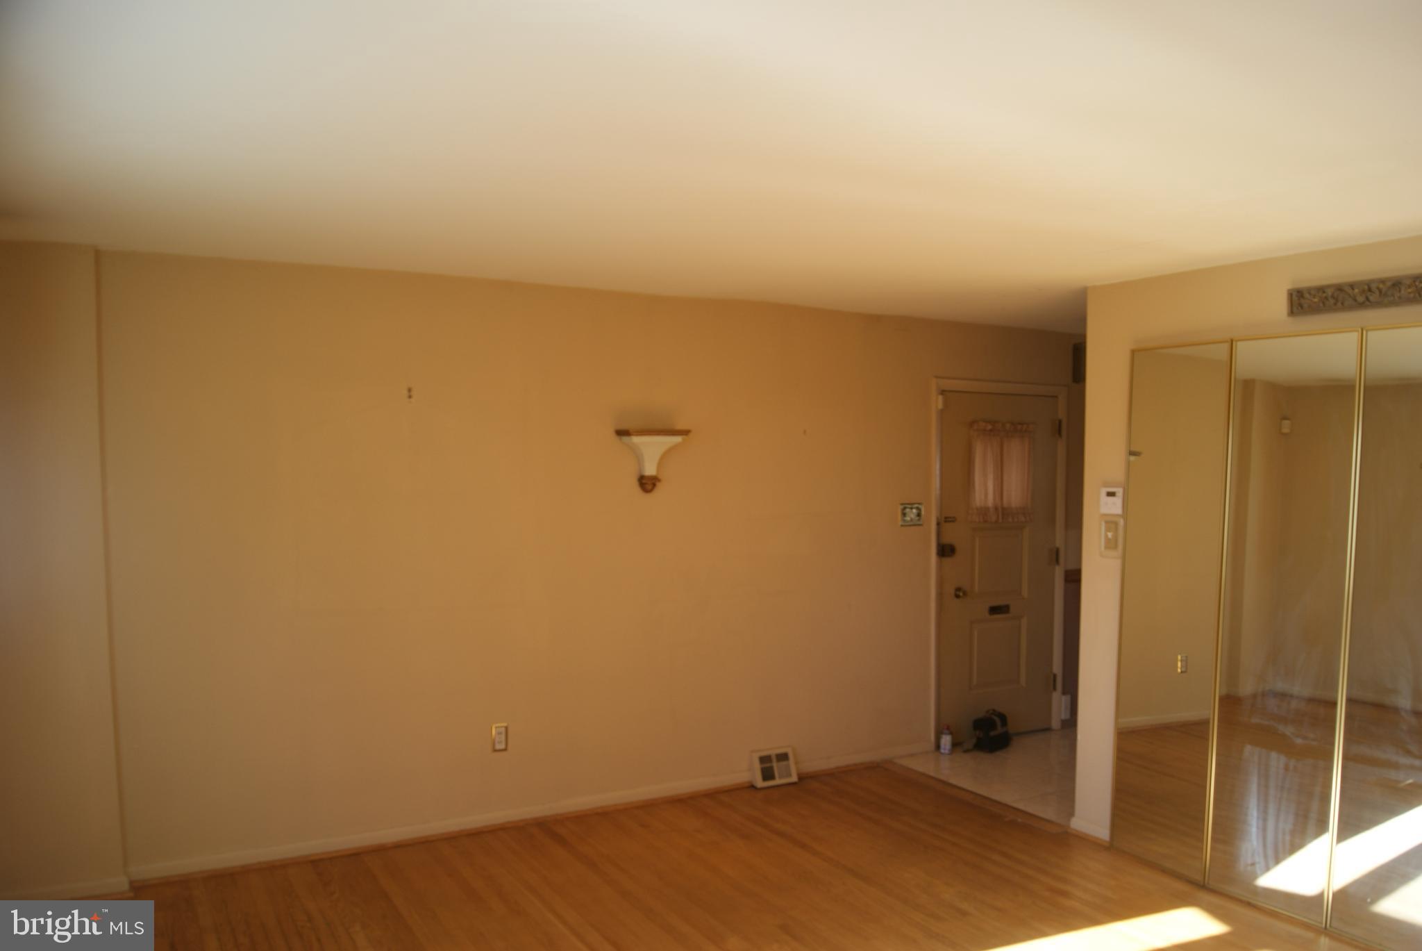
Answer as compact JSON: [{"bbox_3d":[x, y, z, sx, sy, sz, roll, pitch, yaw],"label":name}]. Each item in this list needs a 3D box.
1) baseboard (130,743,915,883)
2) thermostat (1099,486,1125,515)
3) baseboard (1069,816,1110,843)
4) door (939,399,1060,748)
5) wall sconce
[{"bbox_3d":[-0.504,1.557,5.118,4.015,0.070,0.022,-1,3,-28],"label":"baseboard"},{"bbox_3d":[1.748,0.112,4.663,0.030,0.122,0.120,-1,3,-28],"label":"thermostat"},{"bbox_3d":[1.702,1.595,4.798,0.023,0.068,0.230,-1,3,-28],"label":"baseboard"},{"bbox_3d":[1.692,0.534,6.287,0.905,2.030,0.045,-1,3,-28],"label":"door"},{"bbox_3d":[-0.278,-0.069,5.066,0.322,0.307,0.175,-1,3,-28],"label":"wall sconce"}]

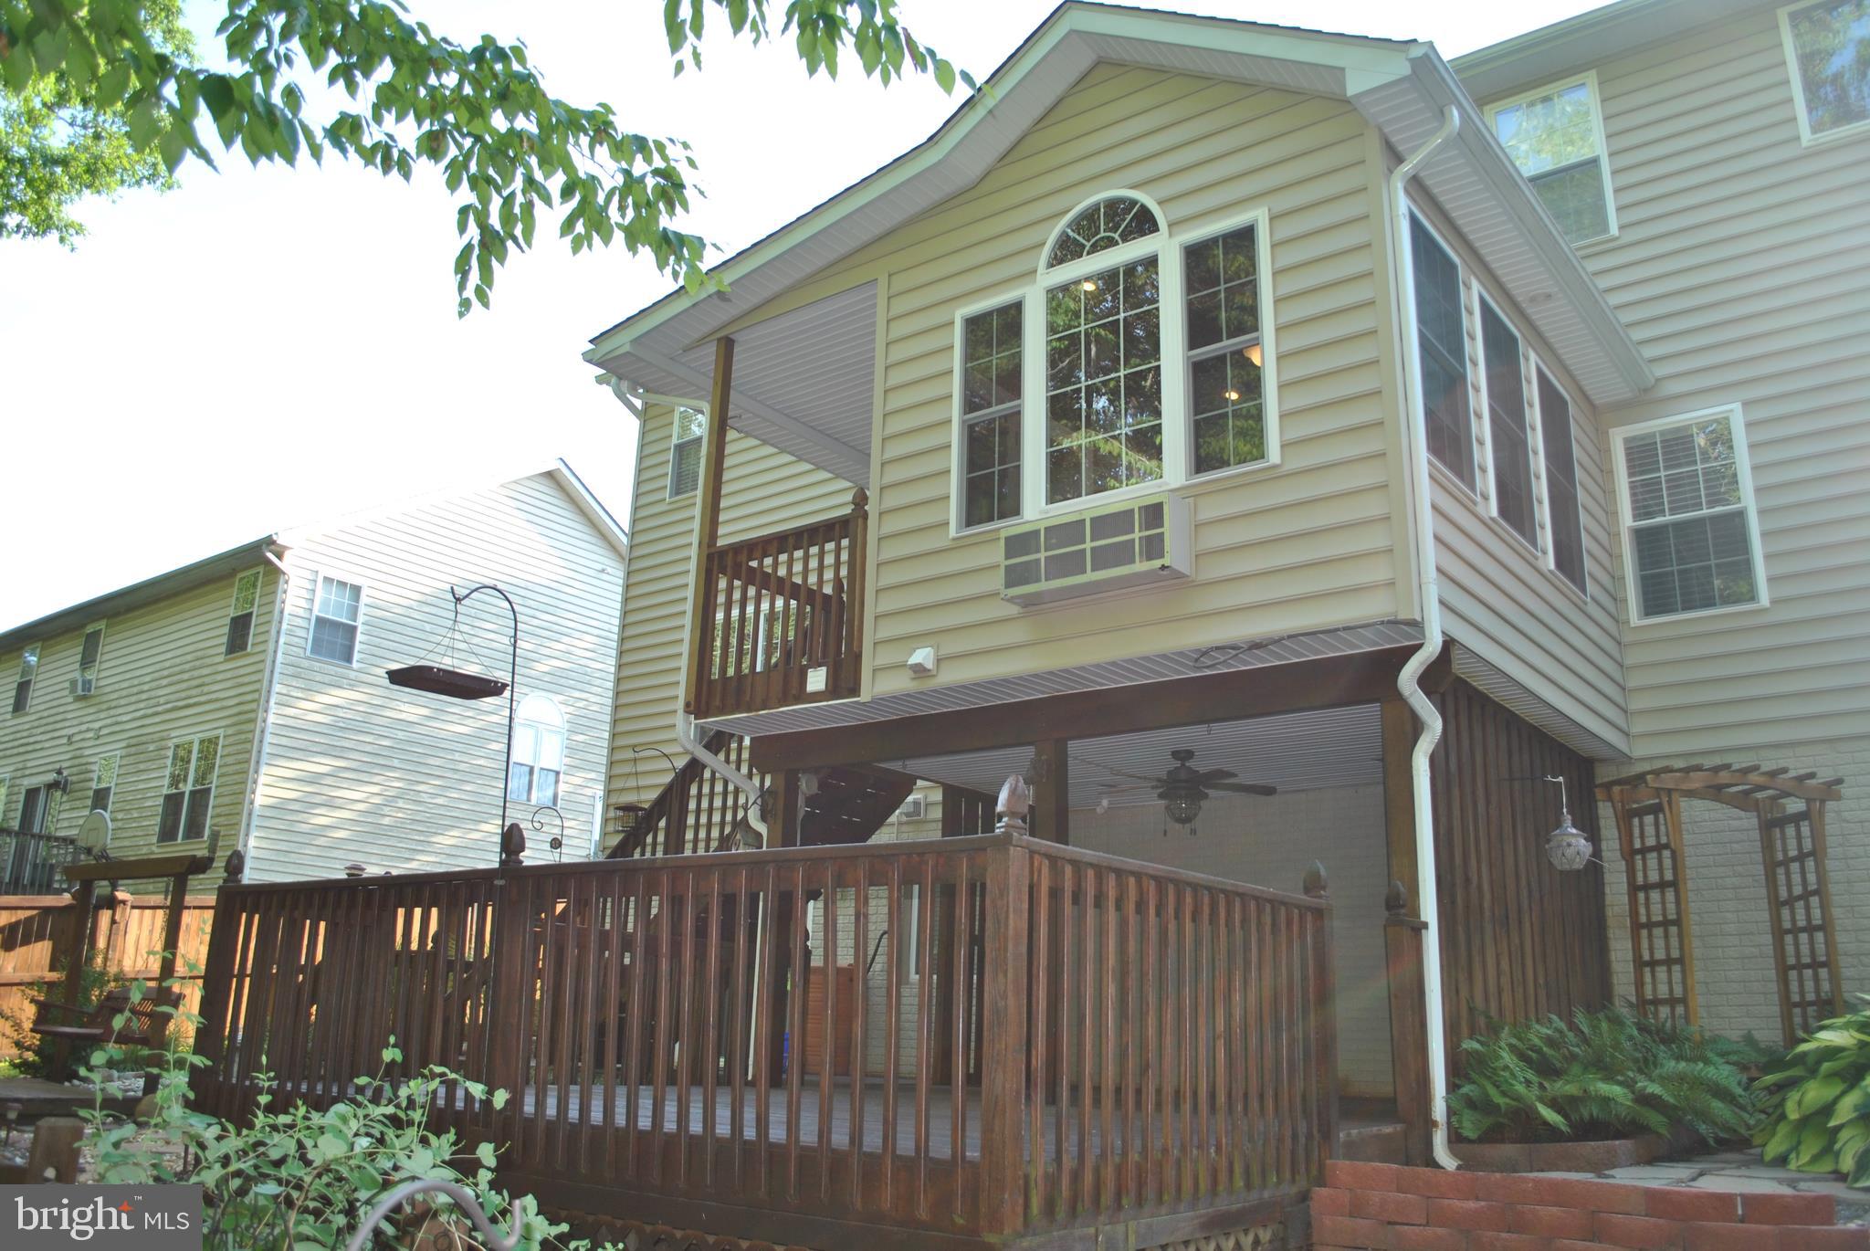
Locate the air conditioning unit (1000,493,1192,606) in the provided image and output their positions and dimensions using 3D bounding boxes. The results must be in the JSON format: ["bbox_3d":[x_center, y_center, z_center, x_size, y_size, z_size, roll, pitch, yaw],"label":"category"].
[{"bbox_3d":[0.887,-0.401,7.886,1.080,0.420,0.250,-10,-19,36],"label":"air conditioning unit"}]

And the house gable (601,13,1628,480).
[{"bbox_3d":[1.423,-2.453,10.753,6.400,1.450,4.770,-10,-19,36],"label":"house gable"}]

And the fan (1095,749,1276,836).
[{"bbox_3d":[1.744,1.175,9.869,1.300,0.600,1.300,-10,-19,36],"label":"fan"}]

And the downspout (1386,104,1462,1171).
[{"bbox_3d":[2.517,-0.111,6.910,0.640,5.280,0.560,-10,-19,36],"label":"downspout"}]

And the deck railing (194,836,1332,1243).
[{"bbox_3d":[-0.885,1.719,6.193,4.610,1.100,2.440,-10,-19,36],"label":"deck railing"}]

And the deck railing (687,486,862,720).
[{"bbox_3d":[-1.045,-0.110,9.442,1.510,1.430,0.180,-10,-19,36],"label":"deck railing"}]

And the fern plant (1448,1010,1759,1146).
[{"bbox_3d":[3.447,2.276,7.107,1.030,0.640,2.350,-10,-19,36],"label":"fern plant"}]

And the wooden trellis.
[{"bbox_3d":[4.922,1.910,8.604,1.360,2.060,0.660,5,-16,-13],"label":"wooden trellis"}]

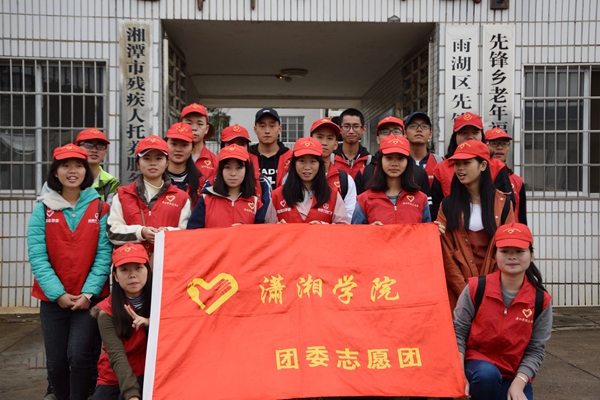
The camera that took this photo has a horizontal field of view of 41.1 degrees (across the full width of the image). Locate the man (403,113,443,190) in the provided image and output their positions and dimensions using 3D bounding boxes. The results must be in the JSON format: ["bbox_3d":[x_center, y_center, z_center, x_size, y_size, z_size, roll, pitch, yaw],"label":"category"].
[{"bbox_3d":[0.807,0.284,5.400,0.500,1.750,0.330,0,0,7],"label":"man"}]

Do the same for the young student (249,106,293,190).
[{"bbox_3d":[-0.206,0.261,5.400,0.500,1.770,0.330,0,0,-2],"label":"young student"}]

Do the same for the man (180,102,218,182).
[{"bbox_3d":[-0.660,0.258,5.200,0.500,1.770,0.330,0,0,-6],"label":"man"}]

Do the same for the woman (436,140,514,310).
[{"bbox_3d":[0.982,0.475,4.500,0.500,1.620,0.400,0,0,16],"label":"woman"}]

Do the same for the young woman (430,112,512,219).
[{"bbox_3d":[1.061,0.309,4.950,0.500,1.700,0.350,0,0,9],"label":"young woman"}]

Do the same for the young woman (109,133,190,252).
[{"bbox_3d":[-0.871,0.446,4.600,0.520,1.640,0.420,0,0,-3],"label":"young woman"}]

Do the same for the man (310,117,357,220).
[{"bbox_3d":[0.178,0.359,5.000,0.500,1.750,0.350,0,0,11],"label":"man"}]

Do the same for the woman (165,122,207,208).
[{"bbox_3d":[-0.752,0.360,4.950,0.470,1.680,0.330,0,0,-6],"label":"woman"}]

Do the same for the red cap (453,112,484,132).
[{"bbox_3d":[1.024,-0.471,4.860,0.180,0.125,0.250,0,0,9],"label":"red cap"}]

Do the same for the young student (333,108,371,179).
[{"bbox_3d":[0.348,0.257,5.400,0.500,1.750,0.330,0,0,0],"label":"young student"}]

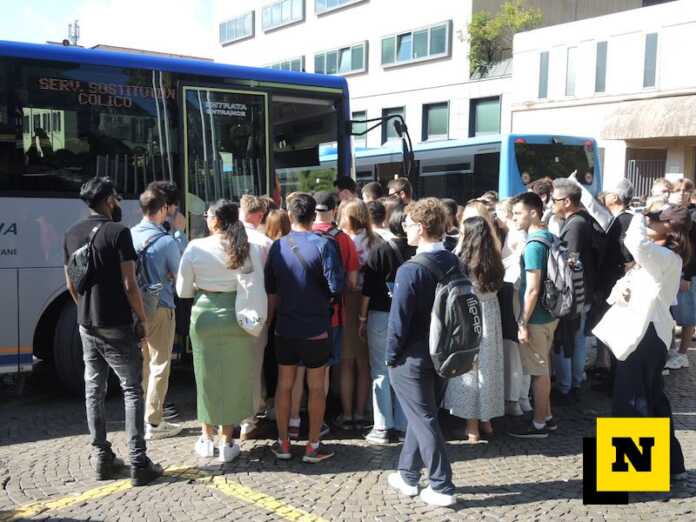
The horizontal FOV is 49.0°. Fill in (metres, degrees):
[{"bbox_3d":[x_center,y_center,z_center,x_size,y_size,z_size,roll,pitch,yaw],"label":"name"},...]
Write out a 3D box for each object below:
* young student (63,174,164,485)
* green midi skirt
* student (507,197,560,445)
[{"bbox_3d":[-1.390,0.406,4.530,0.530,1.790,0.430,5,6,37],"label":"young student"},{"bbox_3d":[-0.834,0.642,5.080,0.440,0.880,0.370,0,5,-7],"label":"green midi skirt"},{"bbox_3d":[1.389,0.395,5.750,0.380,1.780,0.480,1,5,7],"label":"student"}]

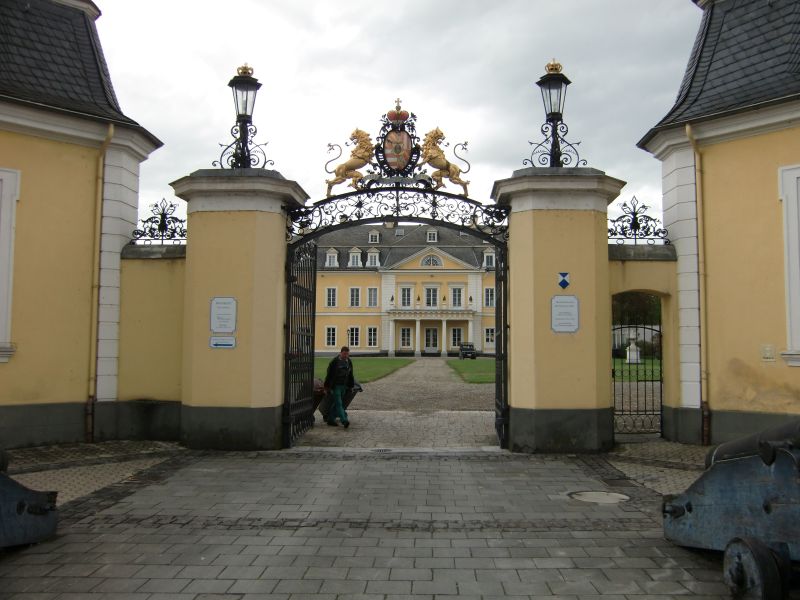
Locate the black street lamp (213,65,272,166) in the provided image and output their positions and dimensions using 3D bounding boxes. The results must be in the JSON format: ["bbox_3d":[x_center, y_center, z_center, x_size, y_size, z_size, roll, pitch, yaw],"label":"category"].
[{"bbox_3d":[-2.848,-3.260,12.233,1.100,2.174,1.000,0,-4,4],"label":"black street lamp"}]

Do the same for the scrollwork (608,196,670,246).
[{"bbox_3d":[4.203,-1.391,11.885,1.150,0.901,0.130,0,-4,2],"label":"scrollwork"}]

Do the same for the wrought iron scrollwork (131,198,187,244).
[{"bbox_3d":[-4.312,-1.408,12.178,1.100,0.885,0.130,0,-4,3],"label":"wrought iron scrollwork"}]

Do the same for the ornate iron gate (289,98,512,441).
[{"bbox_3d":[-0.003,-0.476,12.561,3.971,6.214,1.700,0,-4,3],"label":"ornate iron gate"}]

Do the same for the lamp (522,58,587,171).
[{"bbox_3d":[2.772,-3.259,11.990,1.100,2.187,1.000,0,-4,3],"label":"lamp"}]

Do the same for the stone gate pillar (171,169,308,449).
[{"bbox_3d":[-2.862,0.172,11.983,2.170,4.750,2.140,0,-4,4],"label":"stone gate pillar"}]

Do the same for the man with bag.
[{"bbox_3d":[-1.286,1.856,14.353,0.600,1.696,0.470,3,-5,-35],"label":"man with bag"}]

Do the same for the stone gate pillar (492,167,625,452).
[{"bbox_3d":[2.729,0.180,11.740,2.170,4.750,2.140,0,-4,3],"label":"stone gate pillar"}]

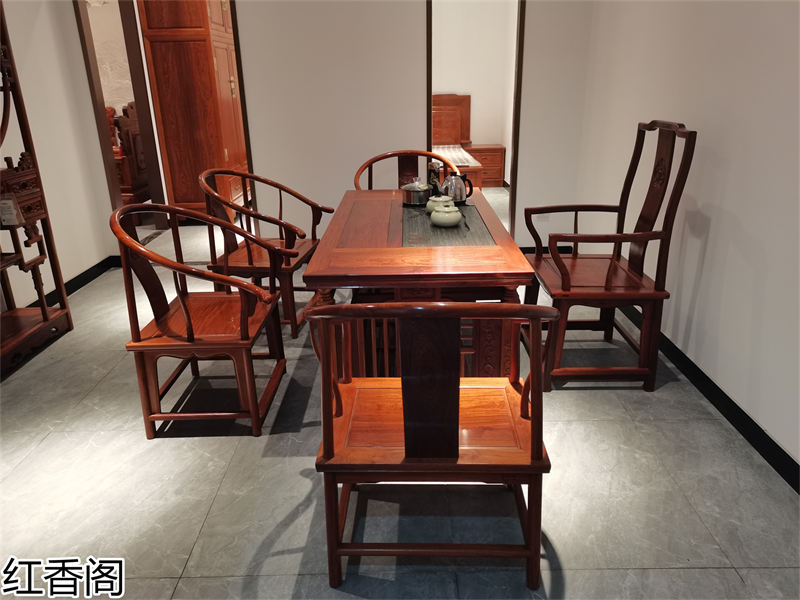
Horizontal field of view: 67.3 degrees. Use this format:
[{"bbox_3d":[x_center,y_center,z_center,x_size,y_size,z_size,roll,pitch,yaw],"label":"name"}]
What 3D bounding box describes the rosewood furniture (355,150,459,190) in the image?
[{"bbox_3d":[0.044,-0.541,4.116,0.645,0.885,0.670,-1,20,0],"label":"rosewood furniture"}]

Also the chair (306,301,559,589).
[{"bbox_3d":[0.093,0.315,1.742,0.645,0.885,0.670,0,20,2],"label":"chair"}]

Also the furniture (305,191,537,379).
[{"bbox_3d":[0.076,0.009,2.768,0.739,0.765,1.594,-1,20,1],"label":"furniture"}]

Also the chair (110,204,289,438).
[{"bbox_3d":[-0.807,0.038,2.548,0.670,0.885,0.645,-1,20,0],"label":"chair"}]

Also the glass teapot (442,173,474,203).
[{"bbox_3d":[0.277,-0.561,2.982,0.168,0.155,0.130,-1,20,0],"label":"glass teapot"}]

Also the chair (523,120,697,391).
[{"bbox_3d":[0.913,-0.236,2.823,0.580,1.165,0.650,-1,20,0],"label":"chair"}]

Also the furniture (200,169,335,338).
[{"bbox_3d":[-0.783,-0.314,3.522,0.670,0.885,0.645,2,20,7],"label":"furniture"}]

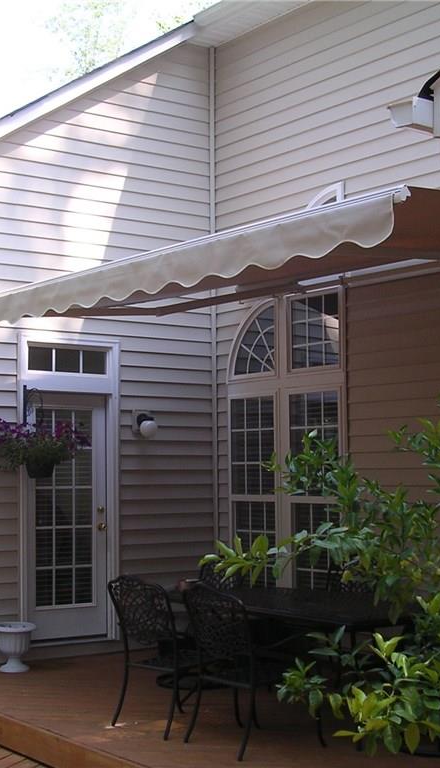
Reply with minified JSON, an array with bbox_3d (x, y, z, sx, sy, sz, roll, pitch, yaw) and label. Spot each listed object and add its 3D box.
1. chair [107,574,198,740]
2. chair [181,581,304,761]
[{"bbox_3d":[-0.264,1.593,6.714,0.660,0.925,0.620,3,-5,-40],"label":"chair"},{"bbox_3d":[0.153,1.549,6.247,0.660,0.940,0.620,3,-5,-39],"label":"chair"}]

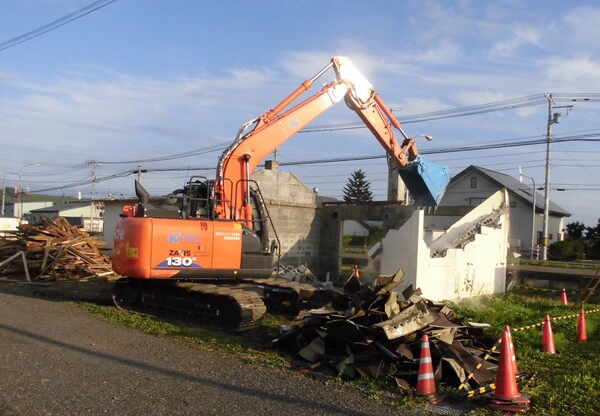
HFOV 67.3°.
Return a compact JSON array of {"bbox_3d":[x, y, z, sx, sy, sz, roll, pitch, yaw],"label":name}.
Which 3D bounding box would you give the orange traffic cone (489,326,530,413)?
[{"bbox_3d":[2.031,1.561,4.370,0.390,0.740,0.390,2,-2,0],"label":"orange traffic cone"}]

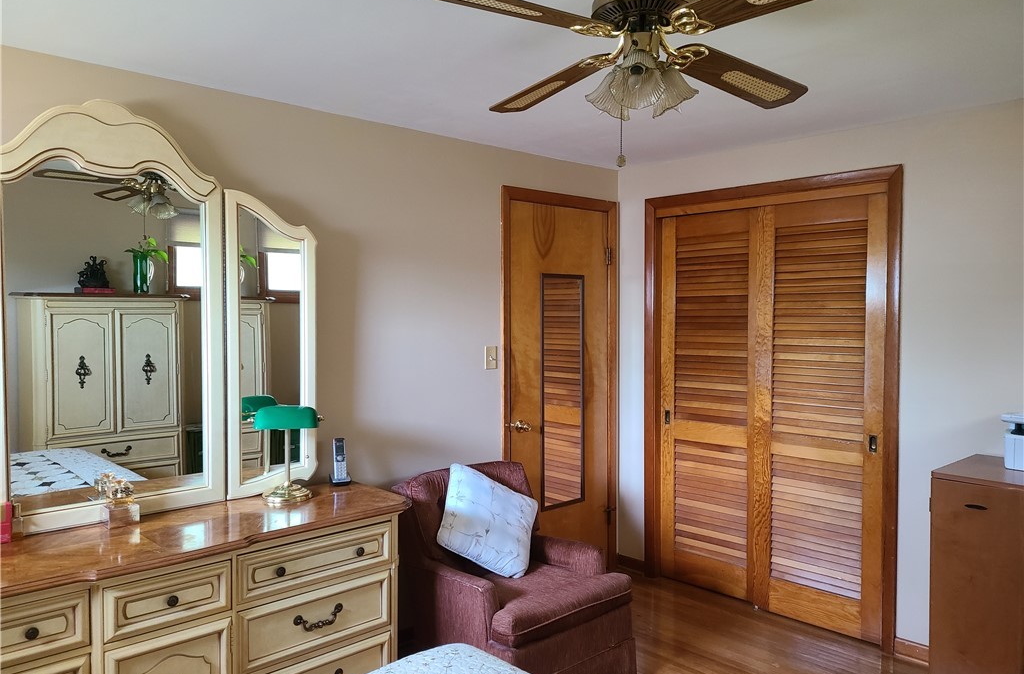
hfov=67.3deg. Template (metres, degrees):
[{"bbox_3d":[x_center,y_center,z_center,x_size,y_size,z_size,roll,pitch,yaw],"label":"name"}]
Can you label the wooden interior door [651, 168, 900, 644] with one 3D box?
[{"bbox_3d":[1.217,0.310,3.807,0.080,2.090,1.320,-2,3,-43],"label":"wooden interior door"}]

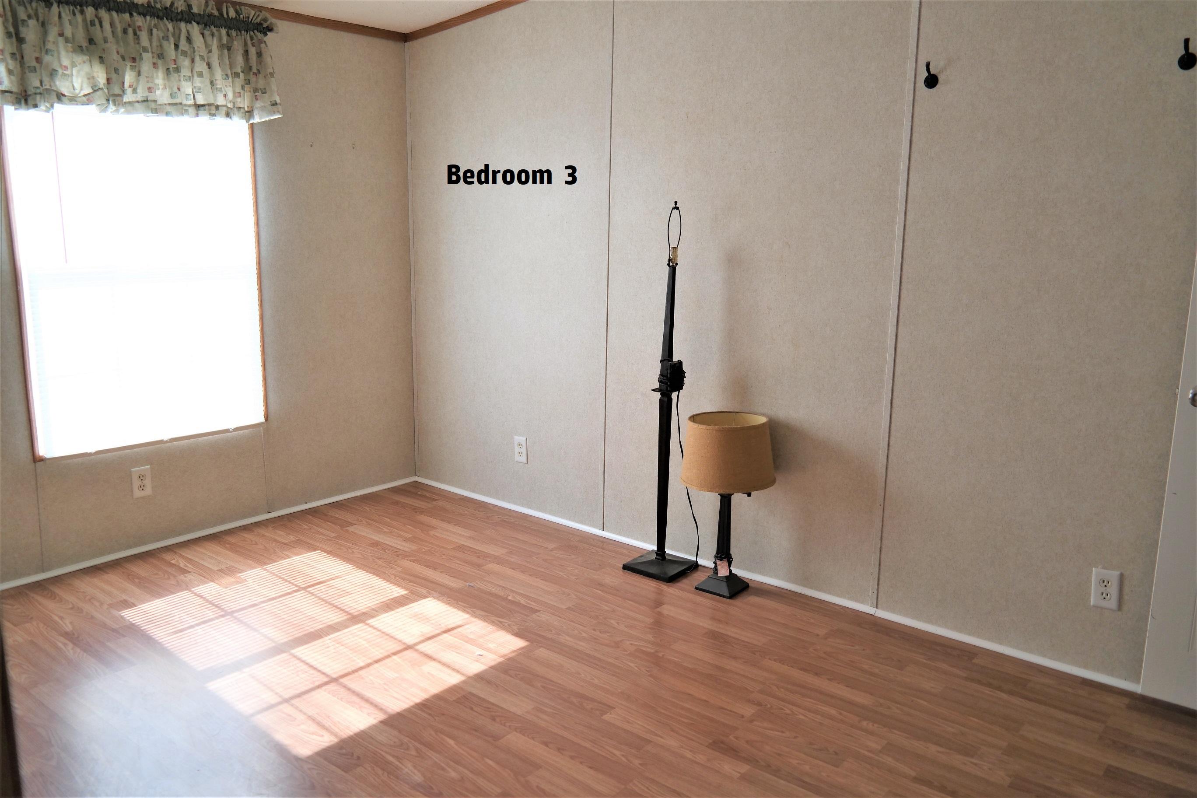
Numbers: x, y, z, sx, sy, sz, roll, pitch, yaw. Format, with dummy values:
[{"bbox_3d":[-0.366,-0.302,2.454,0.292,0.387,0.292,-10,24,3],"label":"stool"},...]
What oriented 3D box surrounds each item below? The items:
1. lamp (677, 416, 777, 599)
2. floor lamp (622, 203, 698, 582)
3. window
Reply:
[{"bbox_3d":[0.454,0.378,3.221,0.335,0.640,0.335,1,11,0],"label":"lamp"},{"bbox_3d":[0.252,-0.026,3.344,0.215,1.382,0.215,10,14,39],"label":"floor lamp"},{"bbox_3d":[-1.742,-0.467,3.470,0.090,1.274,0.915,10,14,39],"label":"window"}]

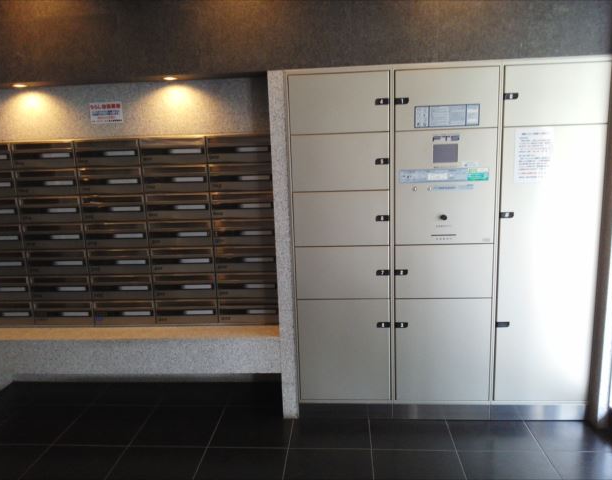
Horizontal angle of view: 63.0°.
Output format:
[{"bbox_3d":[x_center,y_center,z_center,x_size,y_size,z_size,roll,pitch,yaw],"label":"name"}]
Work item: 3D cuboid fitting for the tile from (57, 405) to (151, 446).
[{"bbox_3d":[-1.062,1.001,2.694,0.399,0.010,0.401,-1,10,4],"label":"tile"}]

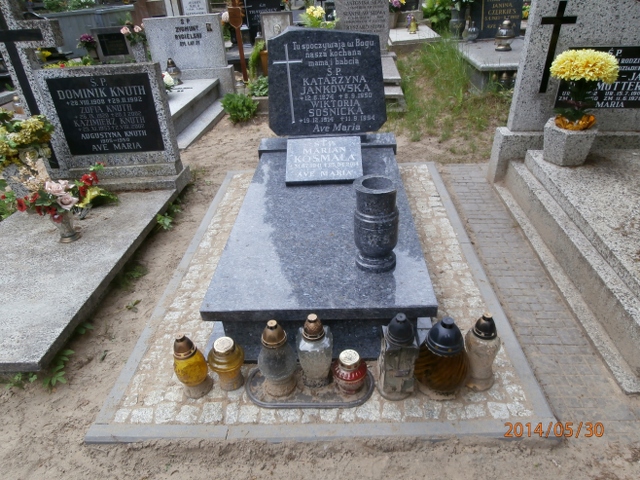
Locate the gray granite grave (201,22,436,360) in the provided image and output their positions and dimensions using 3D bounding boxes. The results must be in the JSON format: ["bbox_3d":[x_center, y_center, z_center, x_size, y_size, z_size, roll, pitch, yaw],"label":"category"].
[{"bbox_3d":[0.006,-0.353,1.974,0.808,0.938,1.561,-2,31,4],"label":"gray granite grave"}]

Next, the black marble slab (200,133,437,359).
[{"bbox_3d":[0.032,-0.080,2.175,0.800,0.347,1.540,-2,32,4],"label":"black marble slab"}]

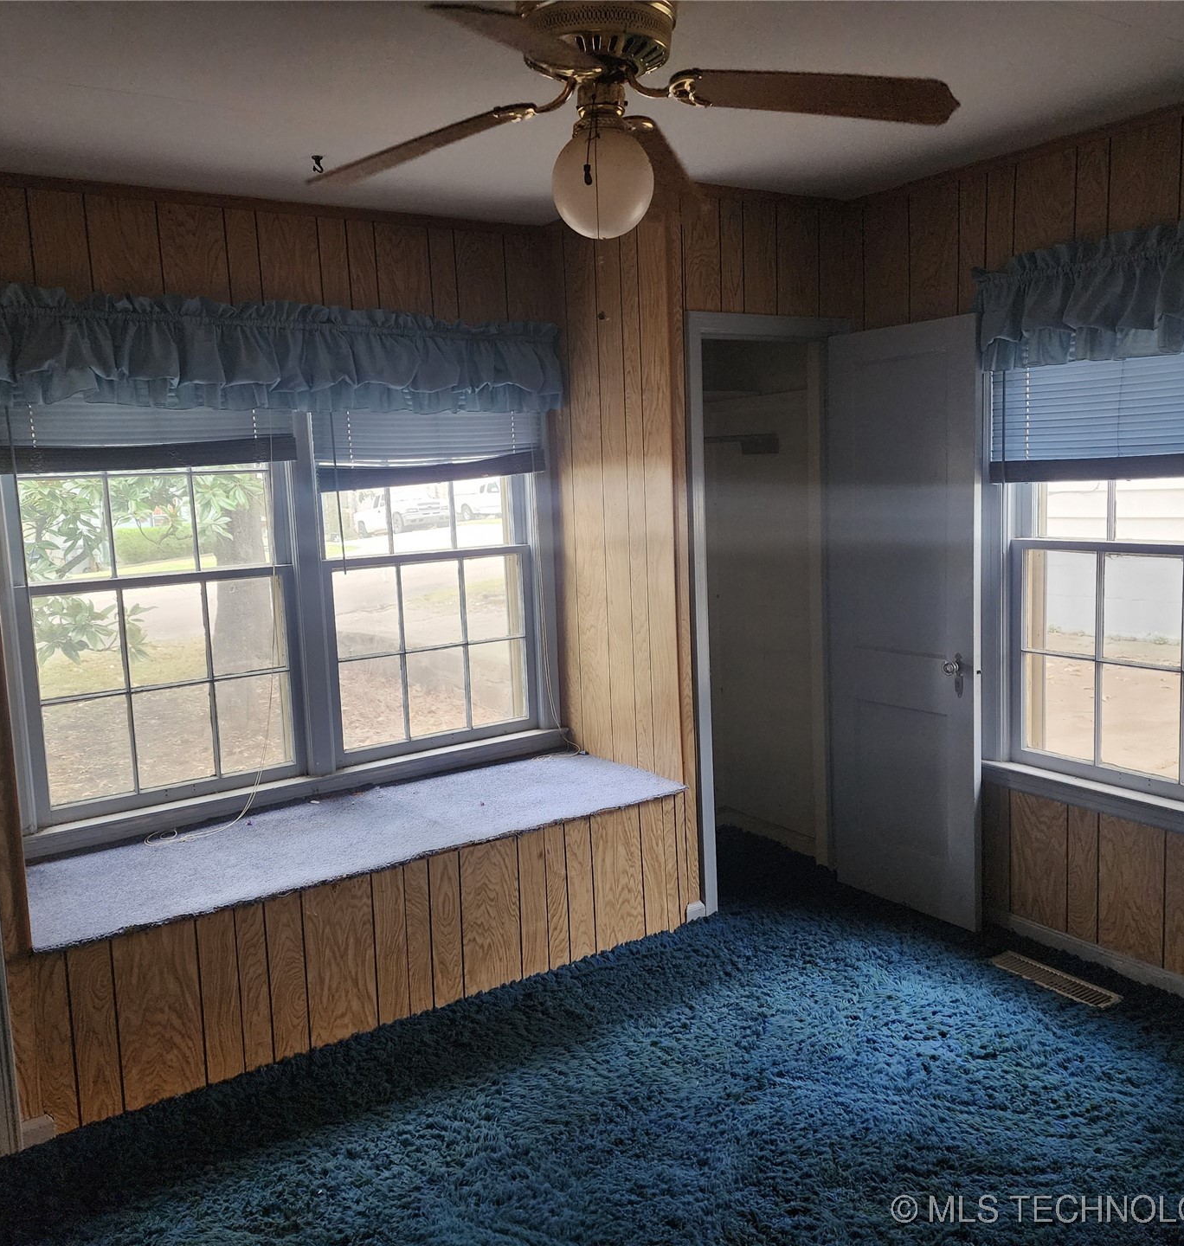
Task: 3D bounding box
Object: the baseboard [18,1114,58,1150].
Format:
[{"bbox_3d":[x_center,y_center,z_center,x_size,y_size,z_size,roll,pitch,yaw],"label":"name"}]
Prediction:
[{"bbox_3d":[-1.327,1.223,2.650,0.075,0.069,0.021,-8,9,-34],"label":"baseboard"}]

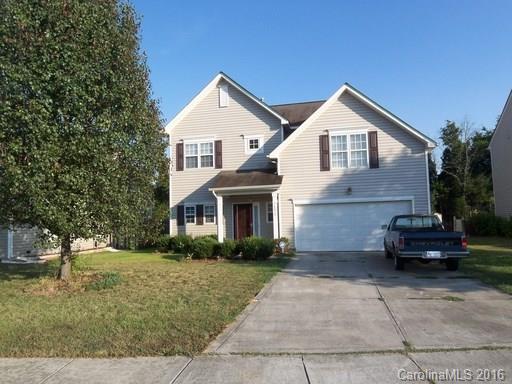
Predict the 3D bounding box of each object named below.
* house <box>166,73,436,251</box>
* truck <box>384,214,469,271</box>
[{"bbox_3d":[2.461,-1.412,20.583,12.518,8.922,11.263,-2,-4,12],"label":"house"},{"bbox_3d":[5.053,1.505,10.712,1.680,1.550,4.560,-2,-4,15],"label":"truck"}]

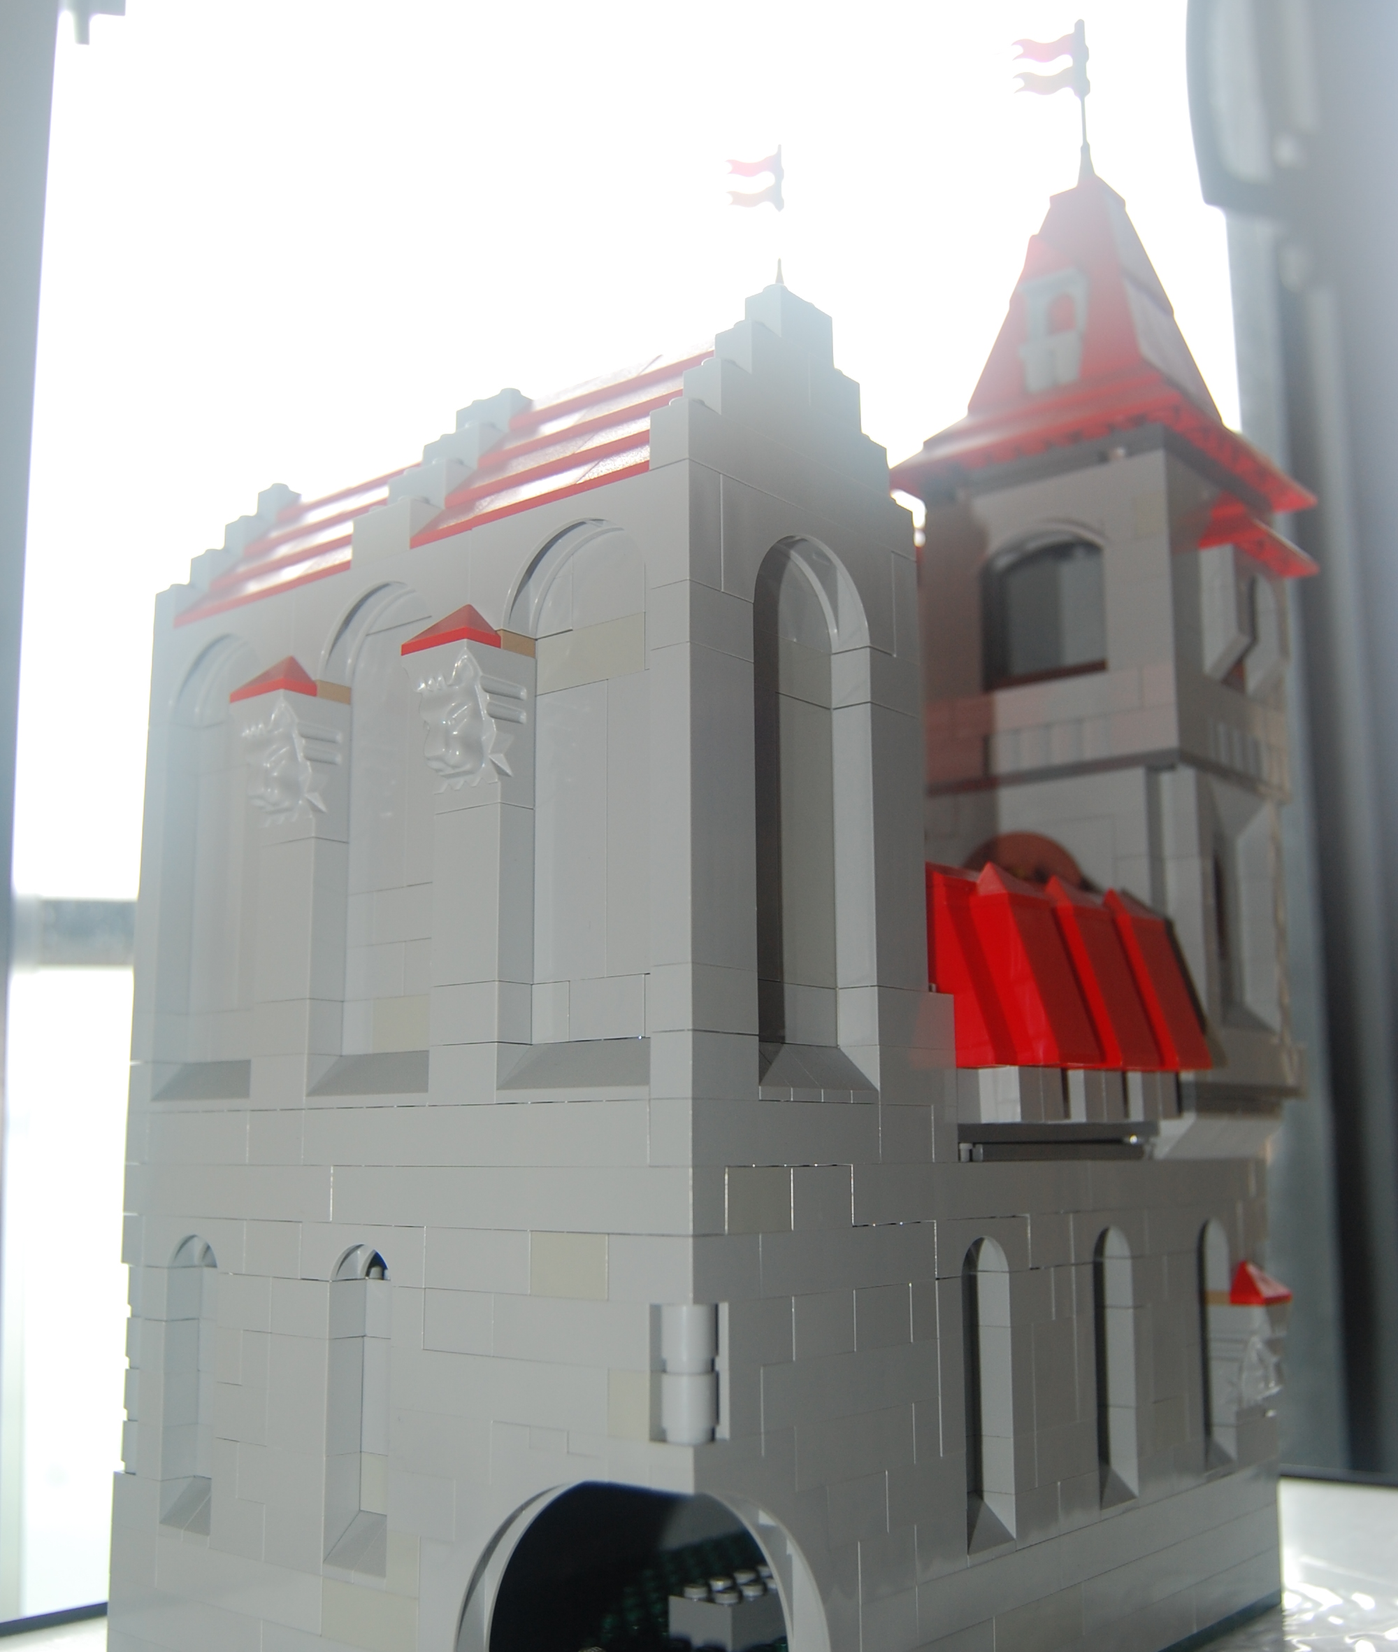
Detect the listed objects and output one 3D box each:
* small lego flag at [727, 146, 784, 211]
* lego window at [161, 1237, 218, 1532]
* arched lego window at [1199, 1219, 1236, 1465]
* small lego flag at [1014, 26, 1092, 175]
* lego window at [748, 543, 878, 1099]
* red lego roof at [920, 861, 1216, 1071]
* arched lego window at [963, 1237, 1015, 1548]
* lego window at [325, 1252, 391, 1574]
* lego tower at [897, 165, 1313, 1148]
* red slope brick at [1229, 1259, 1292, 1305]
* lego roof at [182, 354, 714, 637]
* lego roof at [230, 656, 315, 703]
[{"bbox_3d":[0.015,-0.176,0.475,0.016,0.018,0.003,-2,-11,8],"label":"small lego flag"},{"bbox_3d":[-0.090,0.101,0.320,0.016,0.053,0.007,-9,-13,39],"label":"lego window"},{"bbox_3d":[0.108,0.111,0.377,0.007,0.053,0.016,-9,-13,39],"label":"arched lego window"},{"bbox_3d":[0.091,-0.188,0.457,0.020,0.043,0.004,-3,-11,13],"label":"small lego flag"},{"bbox_3d":[0.016,-0.002,0.283,0.008,0.090,0.032,-9,-14,39],"label":"lego window"},{"bbox_3d":[0.071,0.027,0.332,0.023,0.038,0.072,-9,-14,39],"label":"red lego roof"},{"bbox_3d":[0.047,0.096,0.302,0.008,0.051,0.016,-9,-14,39],"label":"arched lego window"},{"bbox_3d":[-0.053,0.094,0.287,0.016,0.051,0.008,-9,-14,39],"label":"lego window"},{"bbox_3d":[0.099,-0.045,0.427,0.082,0.250,0.082,-9,-13,39],"label":"lego tower"},{"bbox_3d":[0.124,0.101,0.387,0.008,0.010,0.016,-9,-13,39],"label":"red slope brick"},{"bbox_3d":[-0.036,-0.061,0.338,0.128,0.038,0.064,-9,-14,39],"label":"lego roof"},{"bbox_3d":[-0.078,-0.027,0.322,0.016,0.010,0.008,-9,-13,39],"label":"lego roof"}]

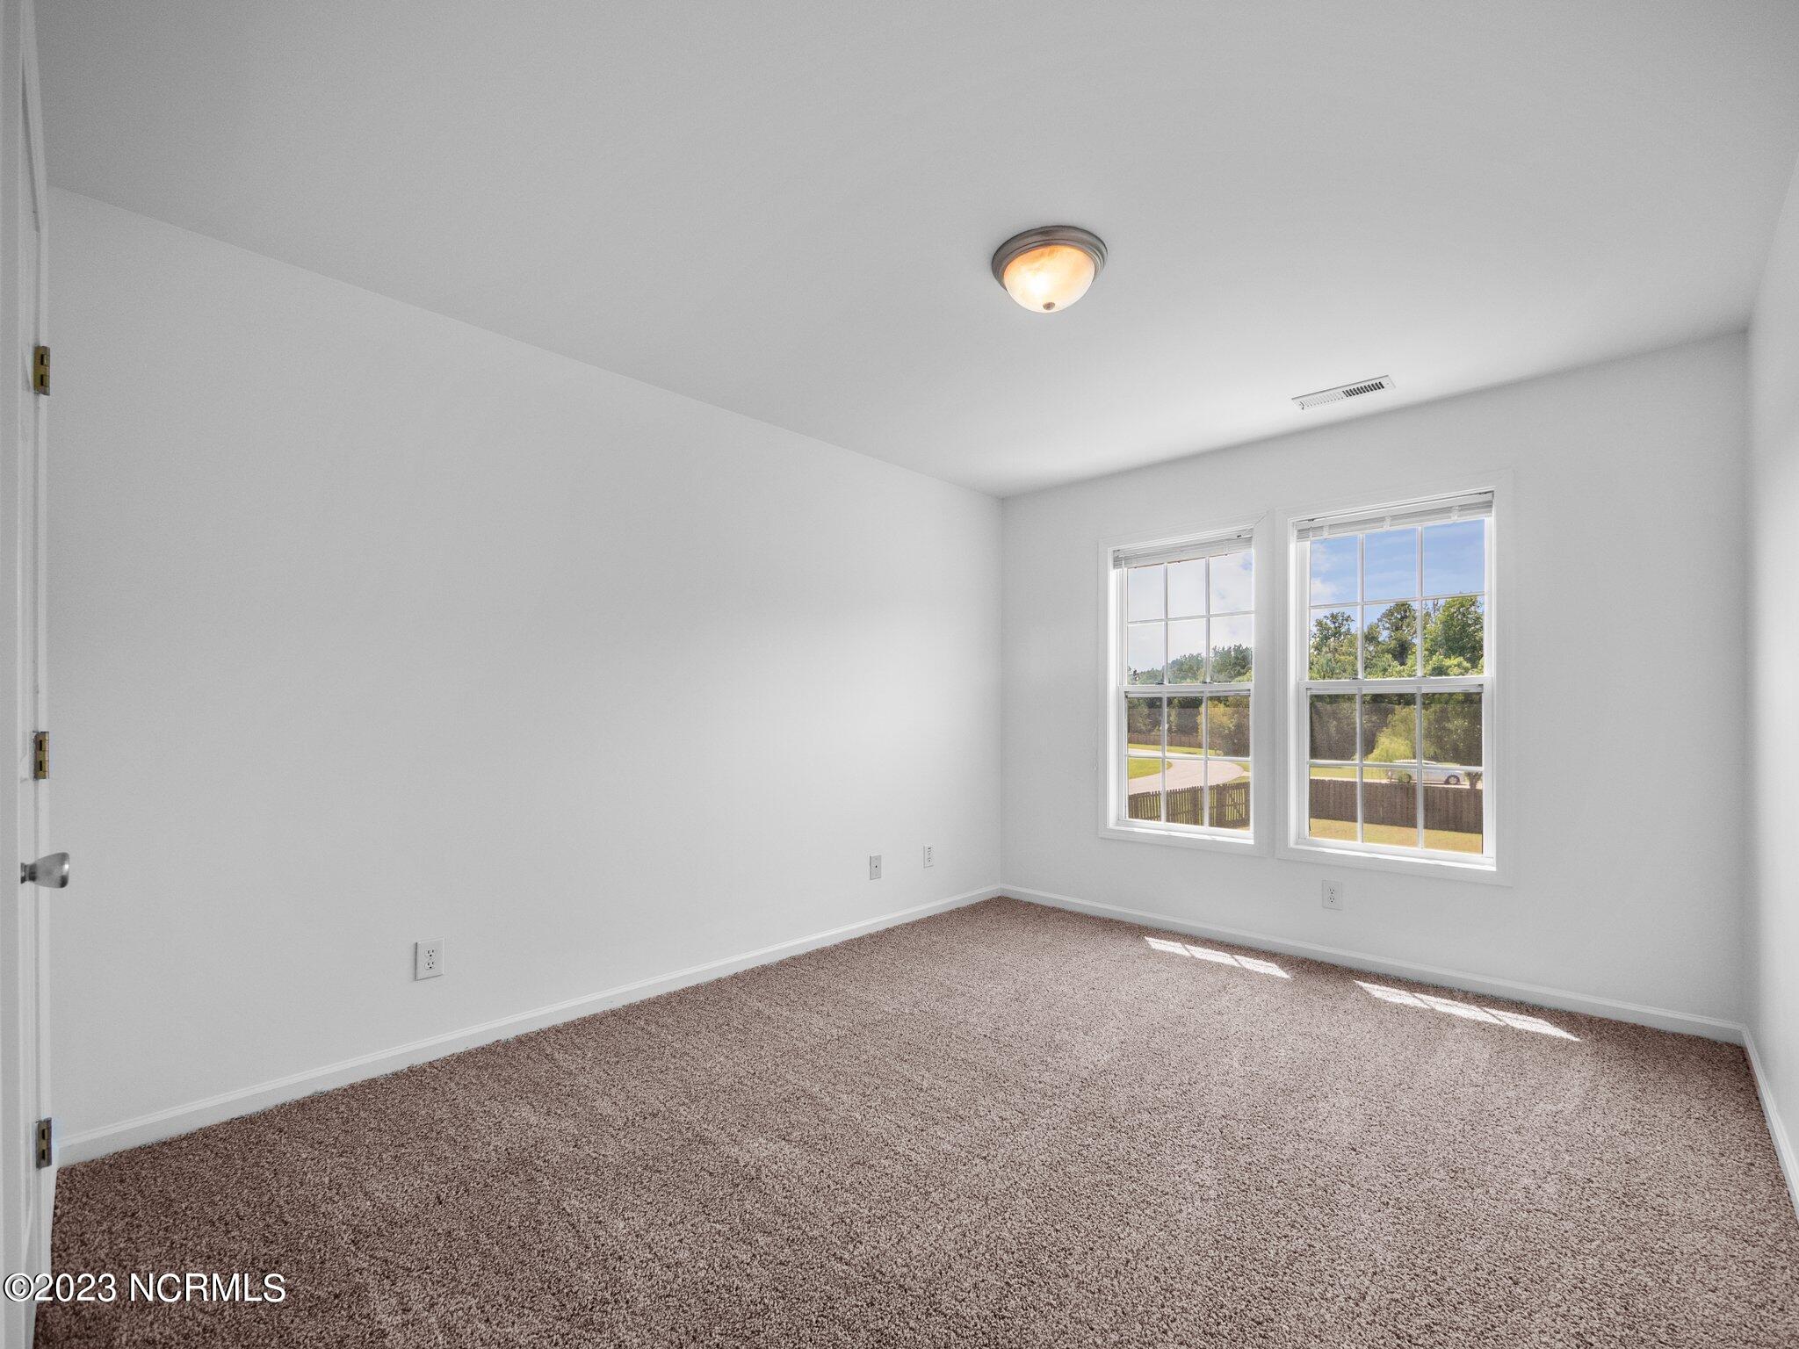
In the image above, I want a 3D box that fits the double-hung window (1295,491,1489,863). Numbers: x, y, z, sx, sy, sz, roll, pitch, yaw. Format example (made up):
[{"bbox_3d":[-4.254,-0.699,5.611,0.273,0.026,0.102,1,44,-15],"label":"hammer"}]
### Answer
[{"bbox_3d":[2.167,0.033,3.241,0.740,1.540,0.090,-1,-2,41],"label":"double-hung window"}]

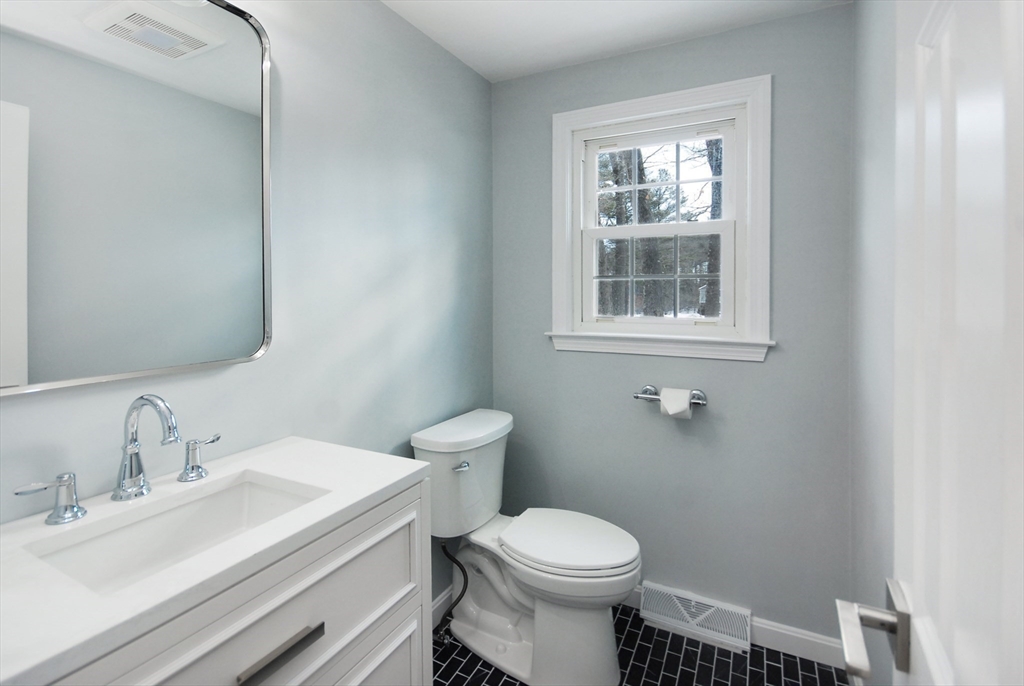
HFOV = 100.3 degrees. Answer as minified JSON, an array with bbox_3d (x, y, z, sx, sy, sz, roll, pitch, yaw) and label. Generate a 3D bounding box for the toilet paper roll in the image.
[{"bbox_3d":[0.644,0.238,1.679,0.110,0.106,0.106,2,4,24],"label":"toilet paper roll"}]

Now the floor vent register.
[{"bbox_3d":[0.716,1.070,1.678,0.409,0.135,0.074,2,4,24],"label":"floor vent register"}]

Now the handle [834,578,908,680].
[{"bbox_3d":[0.394,0.318,0.465,0.061,0.065,0.136,2,4,30],"label":"handle"}]

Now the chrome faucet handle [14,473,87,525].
[{"bbox_3d":[-0.767,0.261,0.714,0.057,0.074,0.093,2,4,28],"label":"chrome faucet handle"}]

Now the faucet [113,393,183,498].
[{"bbox_3d":[-0.686,0.197,0.803,0.179,0.196,0.065,2,4,27],"label":"faucet"}]

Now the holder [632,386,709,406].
[{"bbox_3d":[0.634,0.219,1.710,0.277,0.068,0.085,2,4,24],"label":"holder"}]

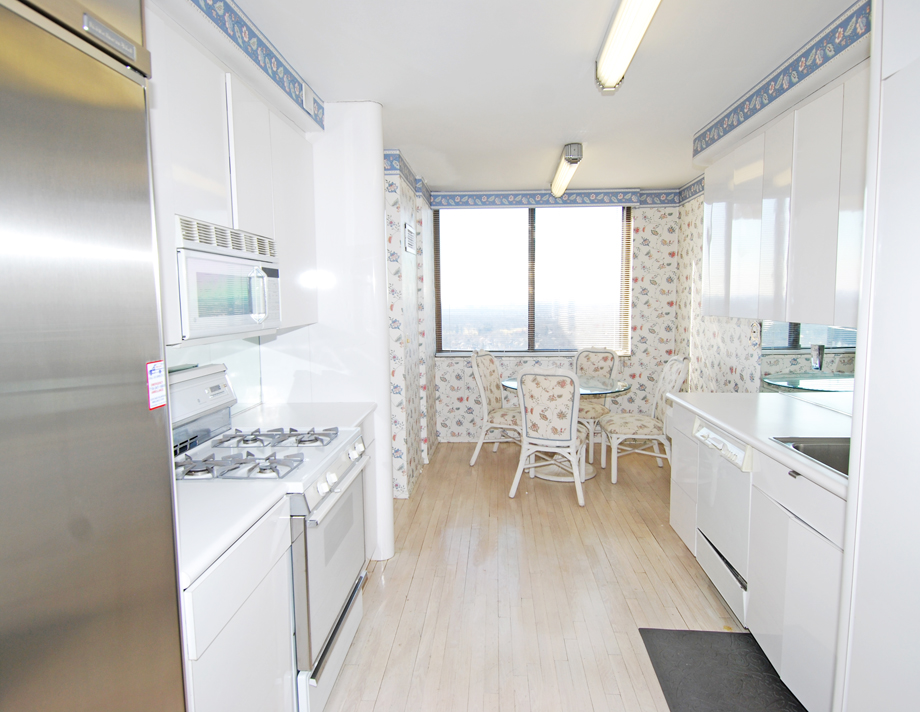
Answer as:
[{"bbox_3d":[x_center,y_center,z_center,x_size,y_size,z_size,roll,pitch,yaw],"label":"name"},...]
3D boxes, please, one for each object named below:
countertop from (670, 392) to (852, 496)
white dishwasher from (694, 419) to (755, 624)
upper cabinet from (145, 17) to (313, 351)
[{"bbox_3d":[1.541,0.344,2.376,0.665,0.045,1.750,-1,6,4],"label":"countertop"},{"bbox_3d":[1.517,0.741,2.504,0.600,0.780,0.585,-1,6,4],"label":"white dishwasher"},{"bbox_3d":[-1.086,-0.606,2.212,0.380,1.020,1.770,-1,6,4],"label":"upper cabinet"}]

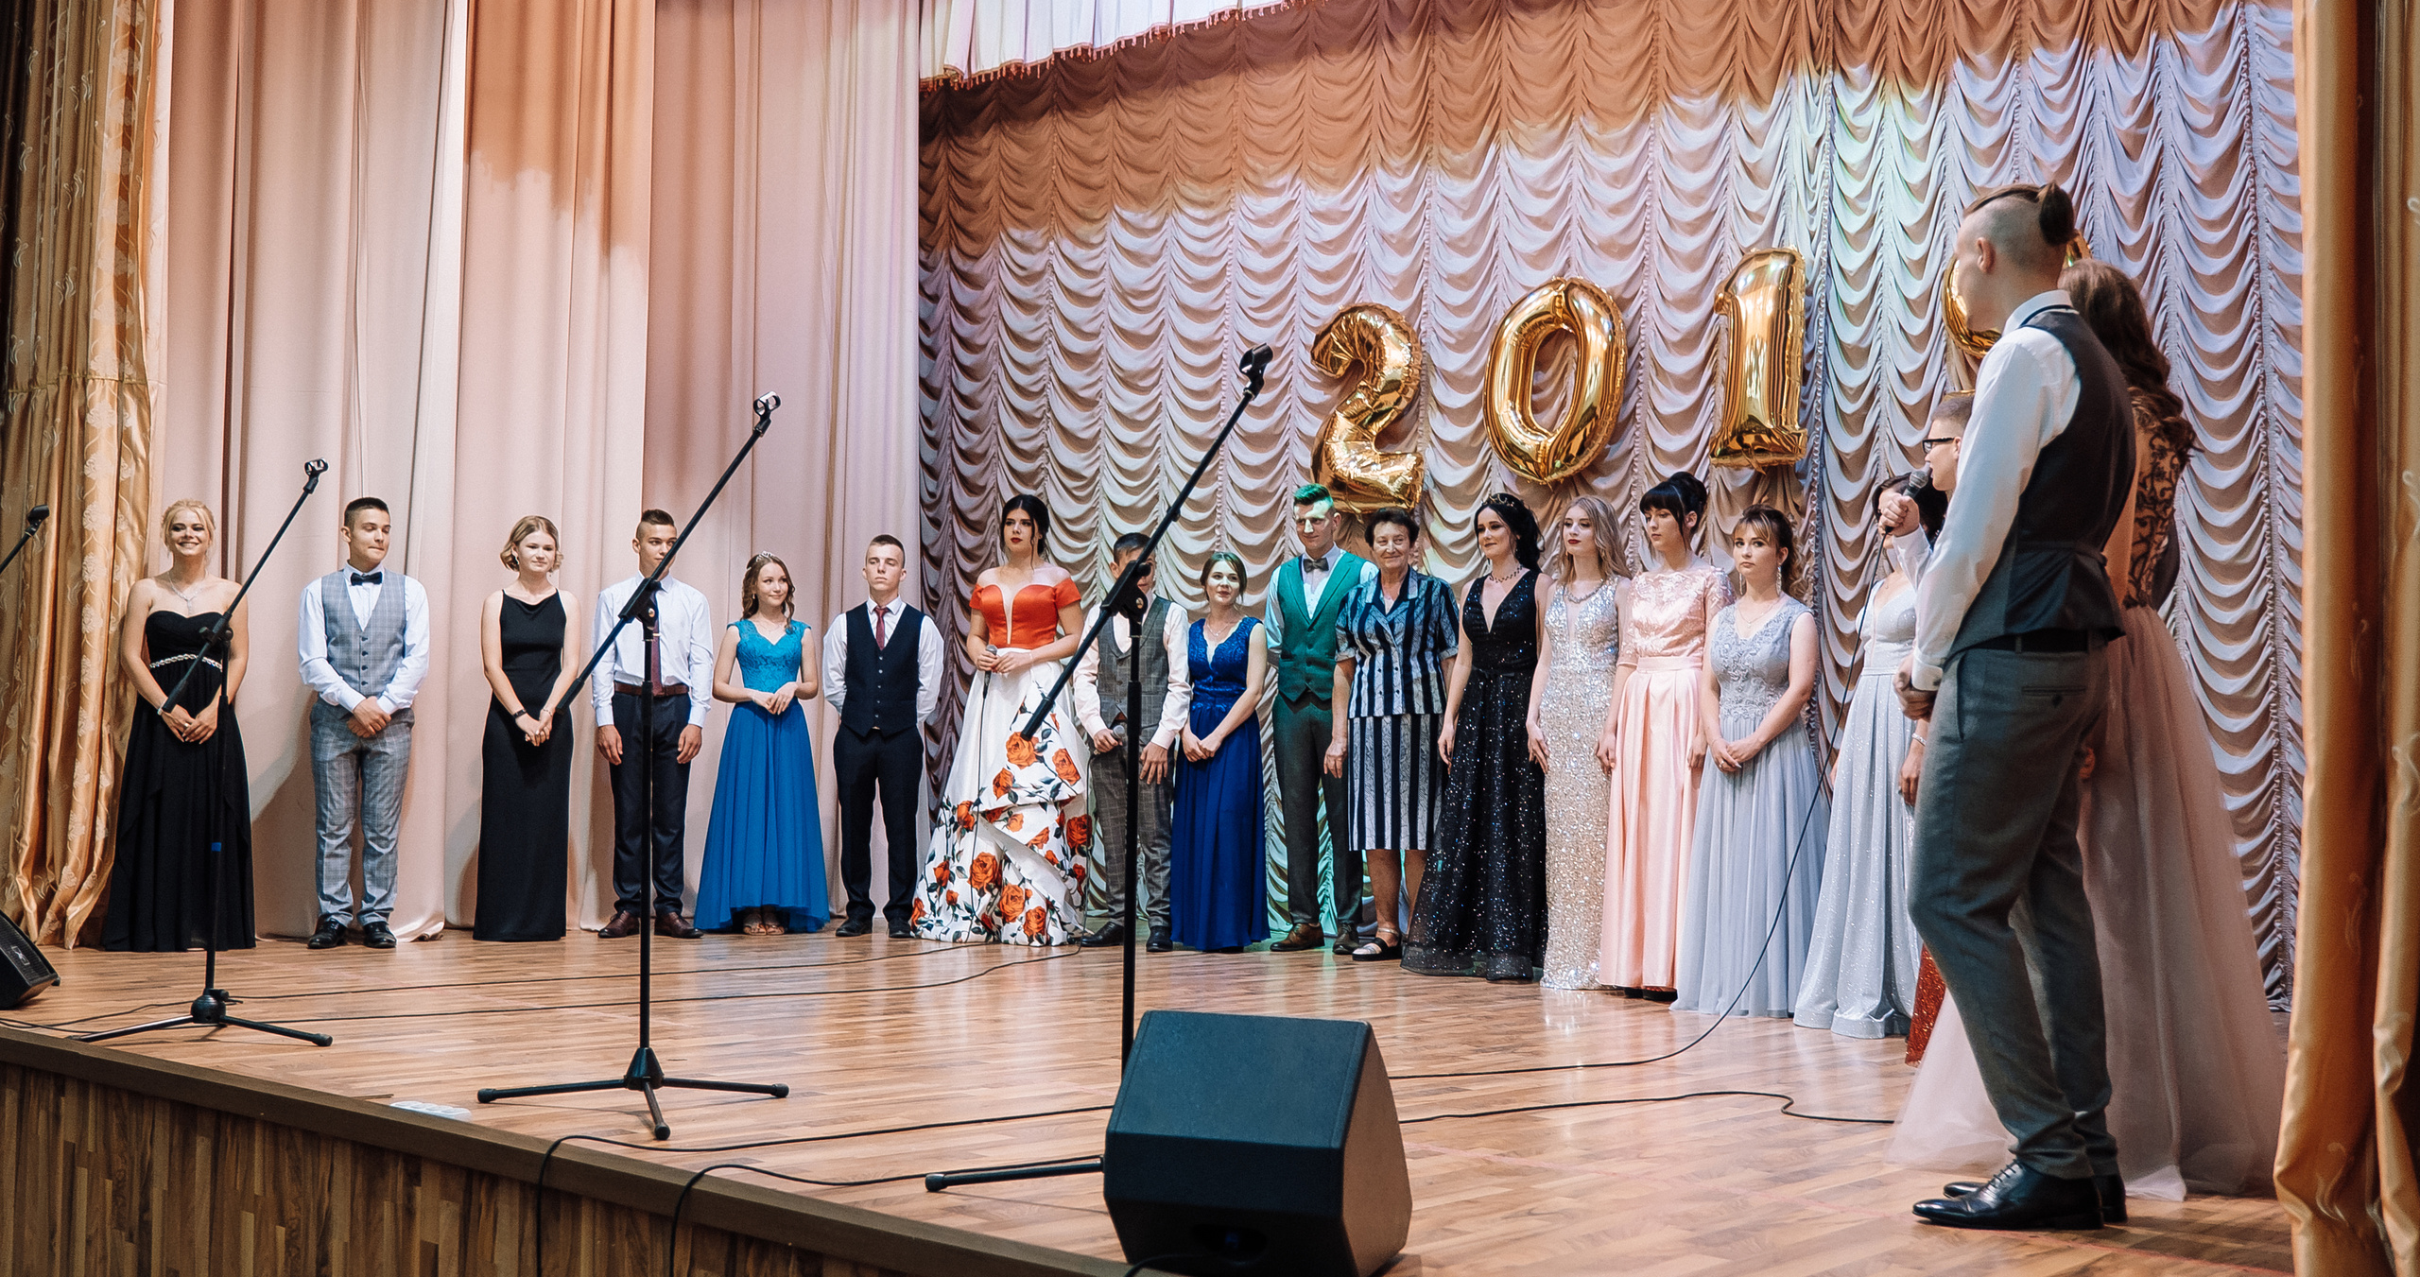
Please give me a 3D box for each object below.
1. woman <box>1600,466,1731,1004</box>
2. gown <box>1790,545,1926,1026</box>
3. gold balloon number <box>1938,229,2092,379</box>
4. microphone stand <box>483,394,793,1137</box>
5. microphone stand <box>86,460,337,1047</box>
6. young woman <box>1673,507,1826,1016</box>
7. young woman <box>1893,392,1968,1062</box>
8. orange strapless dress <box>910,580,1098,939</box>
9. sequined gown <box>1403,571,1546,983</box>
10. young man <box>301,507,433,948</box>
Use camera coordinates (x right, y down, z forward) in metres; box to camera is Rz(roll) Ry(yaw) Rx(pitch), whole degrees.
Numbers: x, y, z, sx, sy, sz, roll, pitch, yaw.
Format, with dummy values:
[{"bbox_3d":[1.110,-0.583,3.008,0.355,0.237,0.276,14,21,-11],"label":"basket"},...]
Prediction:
[{"bbox_3d":[1.553,0.313,7.840,0.470,1.755,0.410,-2,-3,44],"label":"woman"},{"bbox_3d":[2.009,0.337,6.930,0.500,1.648,0.450,-2,-3,38],"label":"gown"},{"bbox_3d":[2.716,-1.048,7.680,0.460,0.773,0.160,-2,-3,42],"label":"gold balloon number"},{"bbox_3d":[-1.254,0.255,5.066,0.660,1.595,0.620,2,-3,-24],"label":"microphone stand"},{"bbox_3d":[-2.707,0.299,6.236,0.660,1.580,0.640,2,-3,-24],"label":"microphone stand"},{"bbox_3d":[1.777,0.380,7.420,0.530,1.605,0.460,-1,-3,33],"label":"young woman"},{"bbox_3d":[1.977,0.225,6.120,0.380,1.770,0.490,2,-3,-35],"label":"young woman"},{"bbox_3d":[-0.853,0.504,9.534,0.750,1.508,0.680,0,-3,20],"label":"orange strapless dress"},{"bbox_3d":[0.996,0.479,8.330,0.530,1.451,0.490,-2,-3,38],"label":"sequined gown"},{"bbox_3d":[-3.417,0.323,9.250,0.540,1.784,0.340,1,-3,-22],"label":"young man"}]

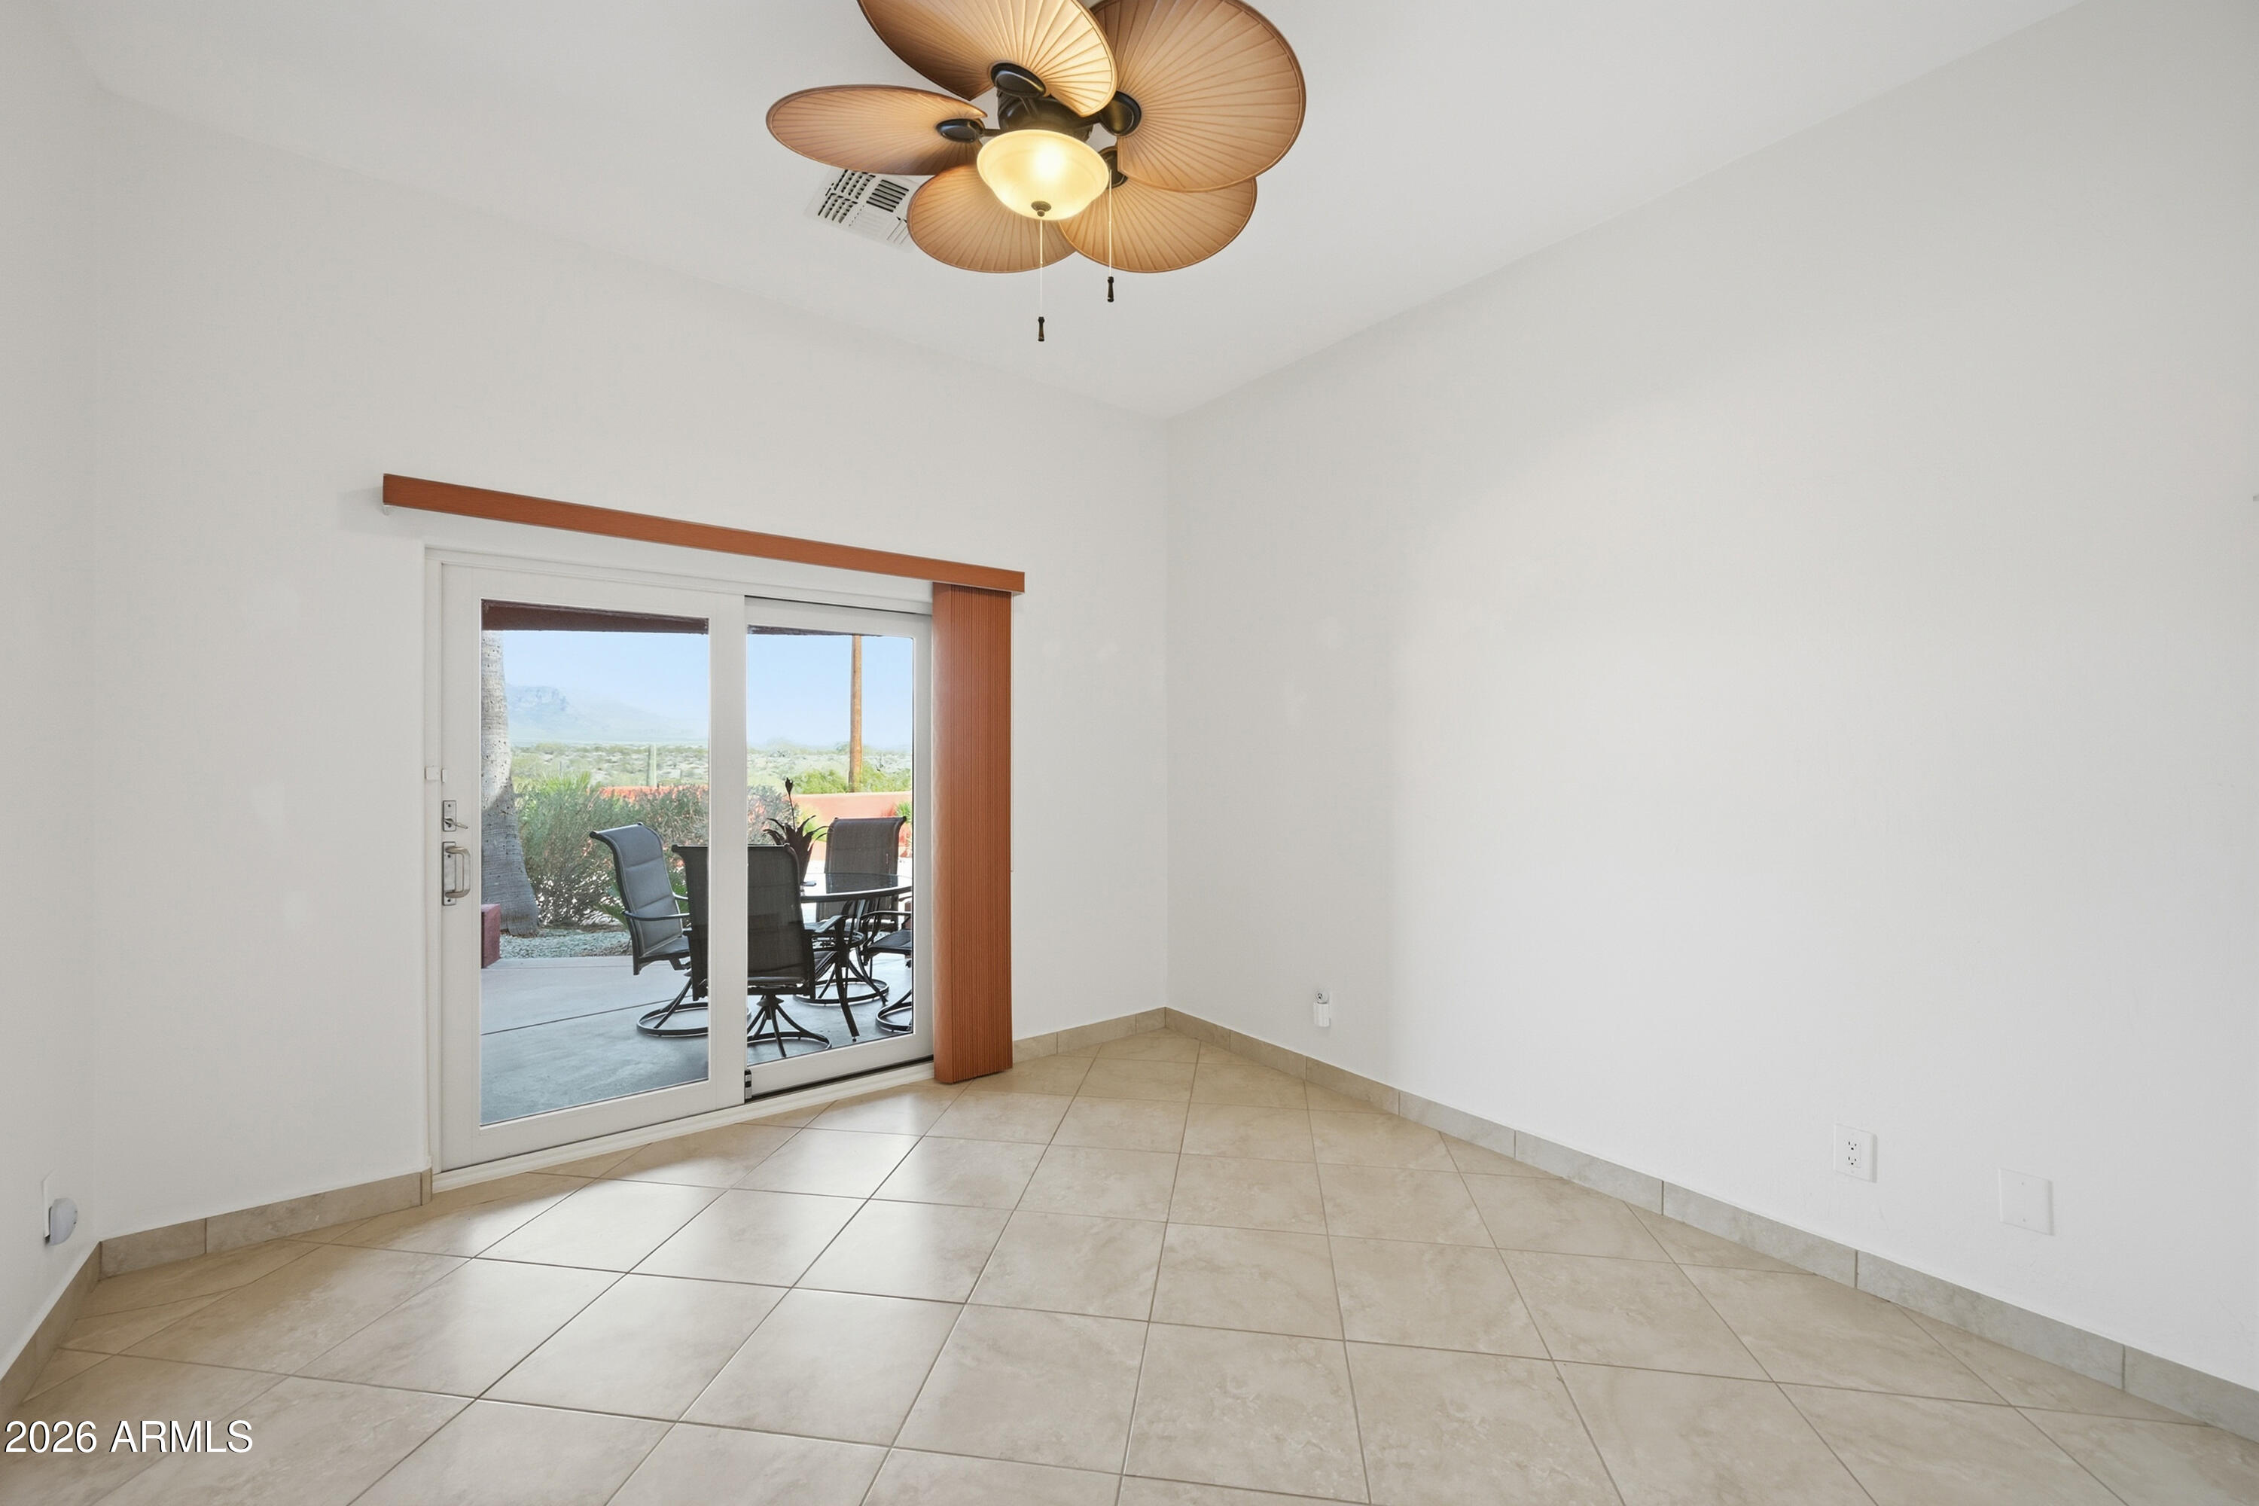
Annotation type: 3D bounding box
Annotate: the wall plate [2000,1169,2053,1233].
[{"bbox_3d":[2.069,1.034,2.024,0.007,0.121,0.082,1,-1,-37],"label":"wall plate"}]

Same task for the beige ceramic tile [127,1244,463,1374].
[{"bbox_3d":[-2.027,1.364,2.174,0.457,0.010,0.457,0,-1,8],"label":"beige ceramic tile"}]

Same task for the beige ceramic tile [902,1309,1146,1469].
[{"bbox_3d":[-0.209,1.372,1.919,0.457,0.010,0.457,0,-1,8],"label":"beige ceramic tile"}]

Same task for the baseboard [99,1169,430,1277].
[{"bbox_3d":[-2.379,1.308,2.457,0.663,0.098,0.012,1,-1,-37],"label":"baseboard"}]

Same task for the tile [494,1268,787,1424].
[{"bbox_3d":[-1.121,1.375,2.052,0.456,0.012,0.456,0,0,8],"label":"tile"}]

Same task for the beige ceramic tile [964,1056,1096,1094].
[{"bbox_3d":[-0.411,1.393,3.811,0.456,0.012,0.456,0,0,8],"label":"beige ceramic tile"}]

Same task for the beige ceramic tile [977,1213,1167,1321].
[{"bbox_3d":[-0.145,1.378,2.374,0.457,0.010,0.457,0,-1,8],"label":"beige ceramic tile"}]

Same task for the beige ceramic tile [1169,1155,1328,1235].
[{"bbox_3d":[0.373,1.385,2.764,0.457,0.010,0.457,0,-1,8],"label":"beige ceramic tile"}]

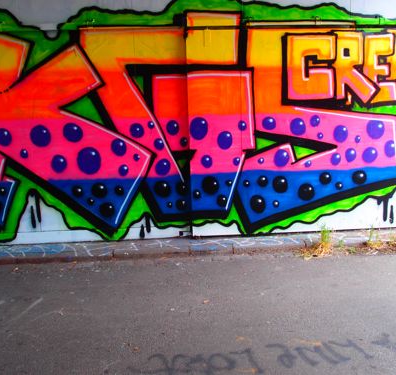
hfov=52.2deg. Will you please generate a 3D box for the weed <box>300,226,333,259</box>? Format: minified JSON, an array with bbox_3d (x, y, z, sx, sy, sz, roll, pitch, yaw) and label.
[{"bbox_3d":[1.430,0.644,4.891,0.340,0.320,0.270,-2,9,-4],"label":"weed"}]

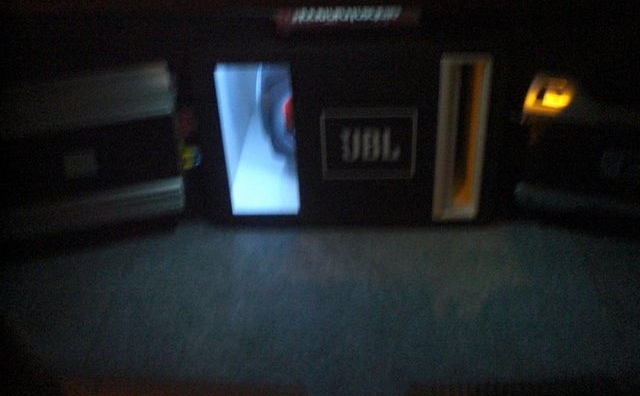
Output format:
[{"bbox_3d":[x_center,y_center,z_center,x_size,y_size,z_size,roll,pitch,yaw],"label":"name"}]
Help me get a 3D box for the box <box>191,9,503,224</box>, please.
[{"bbox_3d":[0.064,-0.187,1.447,0.550,0.387,0.300,0,34,4],"label":"box"}]

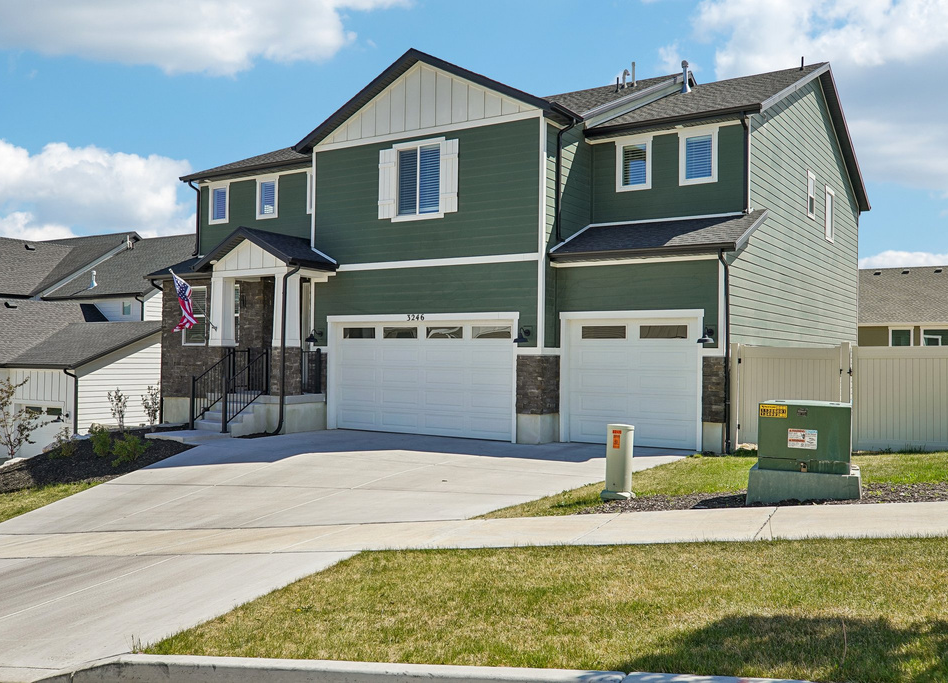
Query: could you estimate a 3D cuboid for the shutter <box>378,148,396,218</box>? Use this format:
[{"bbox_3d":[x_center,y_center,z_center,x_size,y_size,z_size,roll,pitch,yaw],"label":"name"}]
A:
[{"bbox_3d":[-1.960,-3.512,19.717,0.470,1.570,0.060,0,-1,33],"label":"shutter"}]

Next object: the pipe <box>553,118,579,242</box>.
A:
[{"bbox_3d":[1.825,-3.241,17.756,0.430,2.500,0.110,0,-1,33],"label":"pipe"}]

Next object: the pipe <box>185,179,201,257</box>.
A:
[{"bbox_3d":[-7.676,-3.351,24.147,0.110,2.050,0.420,0,-1,33],"label":"pipe"}]

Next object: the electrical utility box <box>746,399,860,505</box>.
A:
[{"bbox_3d":[3.338,1.081,8.820,1.030,0.940,0.950,0,-1,25],"label":"electrical utility box"}]

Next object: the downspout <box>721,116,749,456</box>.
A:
[{"bbox_3d":[4.807,-1.188,16.381,0.180,6.450,1.900,0,-1,33],"label":"downspout"}]

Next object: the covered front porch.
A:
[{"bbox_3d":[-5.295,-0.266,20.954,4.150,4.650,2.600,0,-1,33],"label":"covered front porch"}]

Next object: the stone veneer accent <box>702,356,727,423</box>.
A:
[{"bbox_3d":[4.354,0.879,15.969,0.450,1.210,0.150,0,-1,33],"label":"stone veneer accent"}]

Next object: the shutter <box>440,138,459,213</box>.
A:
[{"bbox_3d":[-0.539,-3.514,18.784,0.470,1.570,0.060,0,-1,33],"label":"shutter"}]

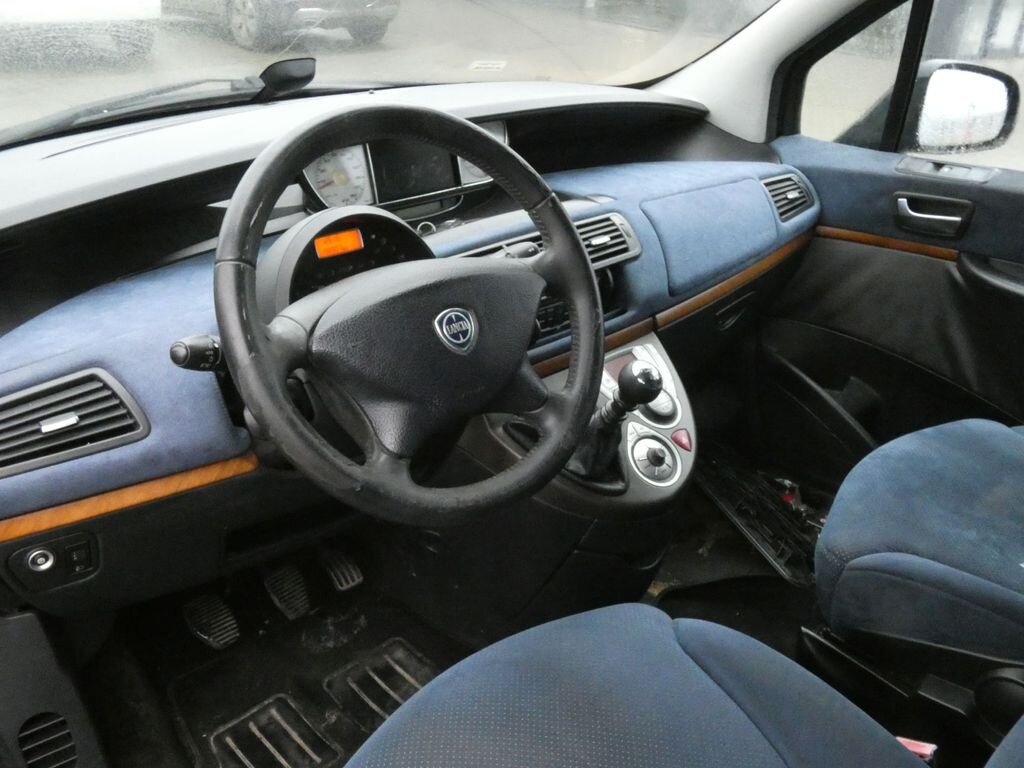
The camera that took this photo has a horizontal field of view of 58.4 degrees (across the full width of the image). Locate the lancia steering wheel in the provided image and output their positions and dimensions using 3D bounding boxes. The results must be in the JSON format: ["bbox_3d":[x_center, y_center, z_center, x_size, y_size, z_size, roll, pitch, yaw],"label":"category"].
[{"bbox_3d":[-0.083,-0.064,0.846,0.385,0.385,0.110,-22,4,-32],"label":"lancia steering wheel"}]

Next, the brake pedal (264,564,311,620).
[{"bbox_3d":[-0.330,0.306,1.350,0.054,0.068,0.022,-22,-6,-32],"label":"brake pedal"}]

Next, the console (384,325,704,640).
[{"bbox_3d":[0.059,0.146,1.441,0.380,0.440,0.360,-22,34,-32],"label":"console"}]

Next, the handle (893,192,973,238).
[{"bbox_3d":[0.748,-0.299,1.630,0.035,0.068,0.130,-25,33,-37],"label":"handle"}]

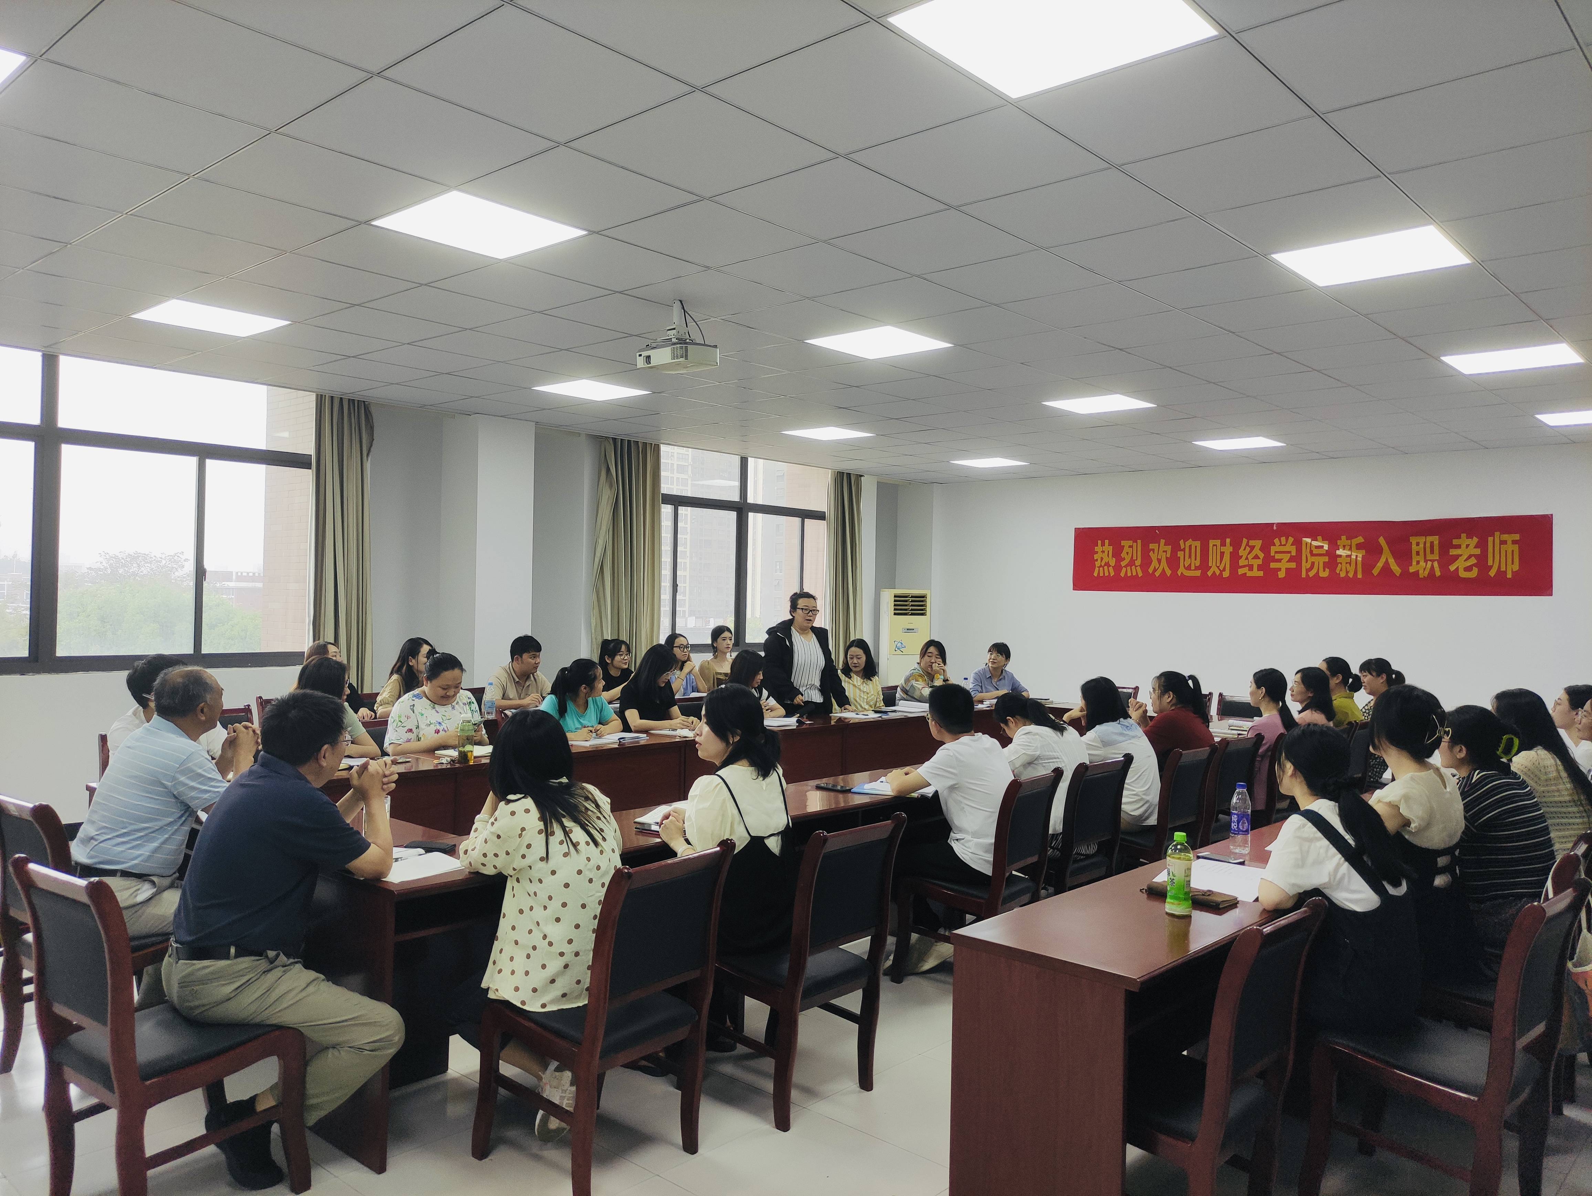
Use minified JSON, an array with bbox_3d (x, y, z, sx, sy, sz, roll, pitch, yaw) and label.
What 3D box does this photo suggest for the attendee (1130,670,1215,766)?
[{"bbox_3d":[1.979,0.993,6.170,0.720,1.210,0.500,1,0,42],"label":"attendee"}]

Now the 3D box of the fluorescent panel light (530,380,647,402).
[{"bbox_3d":[-1.363,-1.399,7.732,0.600,0.040,0.600,1,0,42],"label":"fluorescent panel light"}]

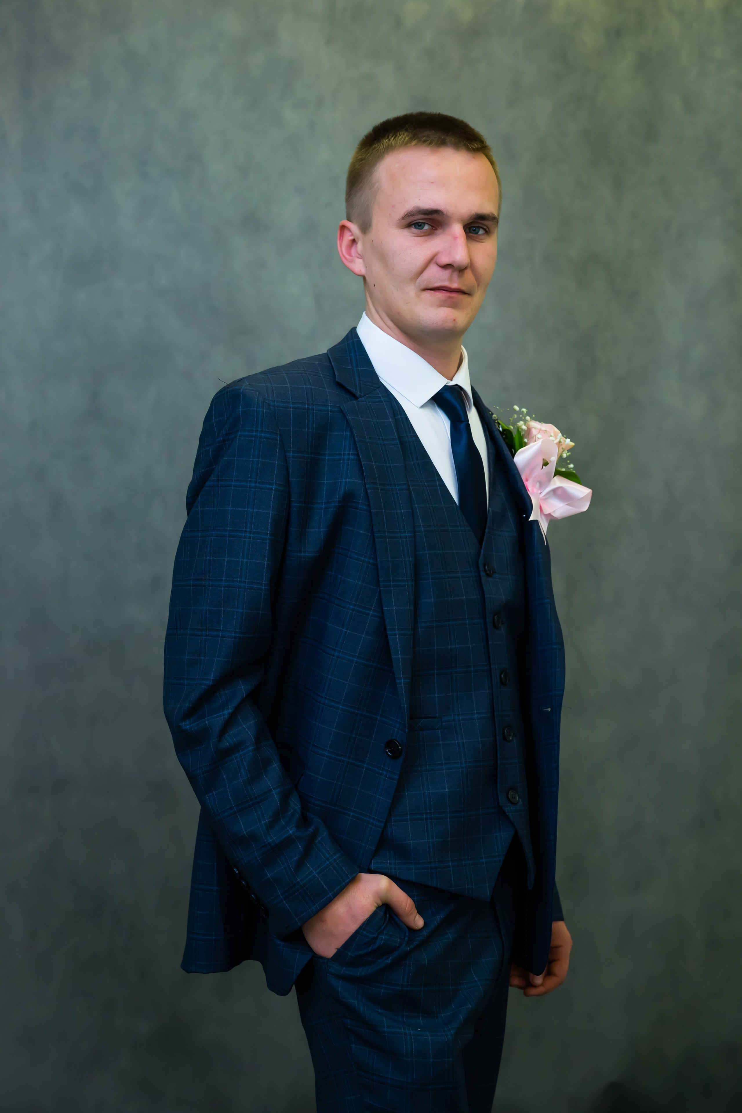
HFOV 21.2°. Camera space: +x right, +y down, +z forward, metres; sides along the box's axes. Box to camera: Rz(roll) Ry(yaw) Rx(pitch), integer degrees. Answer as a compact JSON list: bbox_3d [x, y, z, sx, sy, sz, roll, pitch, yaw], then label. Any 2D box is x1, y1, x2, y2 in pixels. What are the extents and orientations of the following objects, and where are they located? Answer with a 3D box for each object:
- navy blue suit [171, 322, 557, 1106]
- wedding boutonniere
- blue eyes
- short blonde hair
[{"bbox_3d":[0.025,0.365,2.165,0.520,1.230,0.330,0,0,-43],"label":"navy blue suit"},{"bbox_3d":[0.186,-0.091,2.145,0.075,0.145,0.100,0,0,43],"label":"wedding boutonniere"},{"bbox_3d":[0.081,-0.344,2.080,0.095,0.014,0.020,0,0,-28],"label":"blue eyes"},{"bbox_3d":[0.053,-0.404,2.155,0.165,0.160,0.190,0,0,-29],"label":"short blonde hair"}]

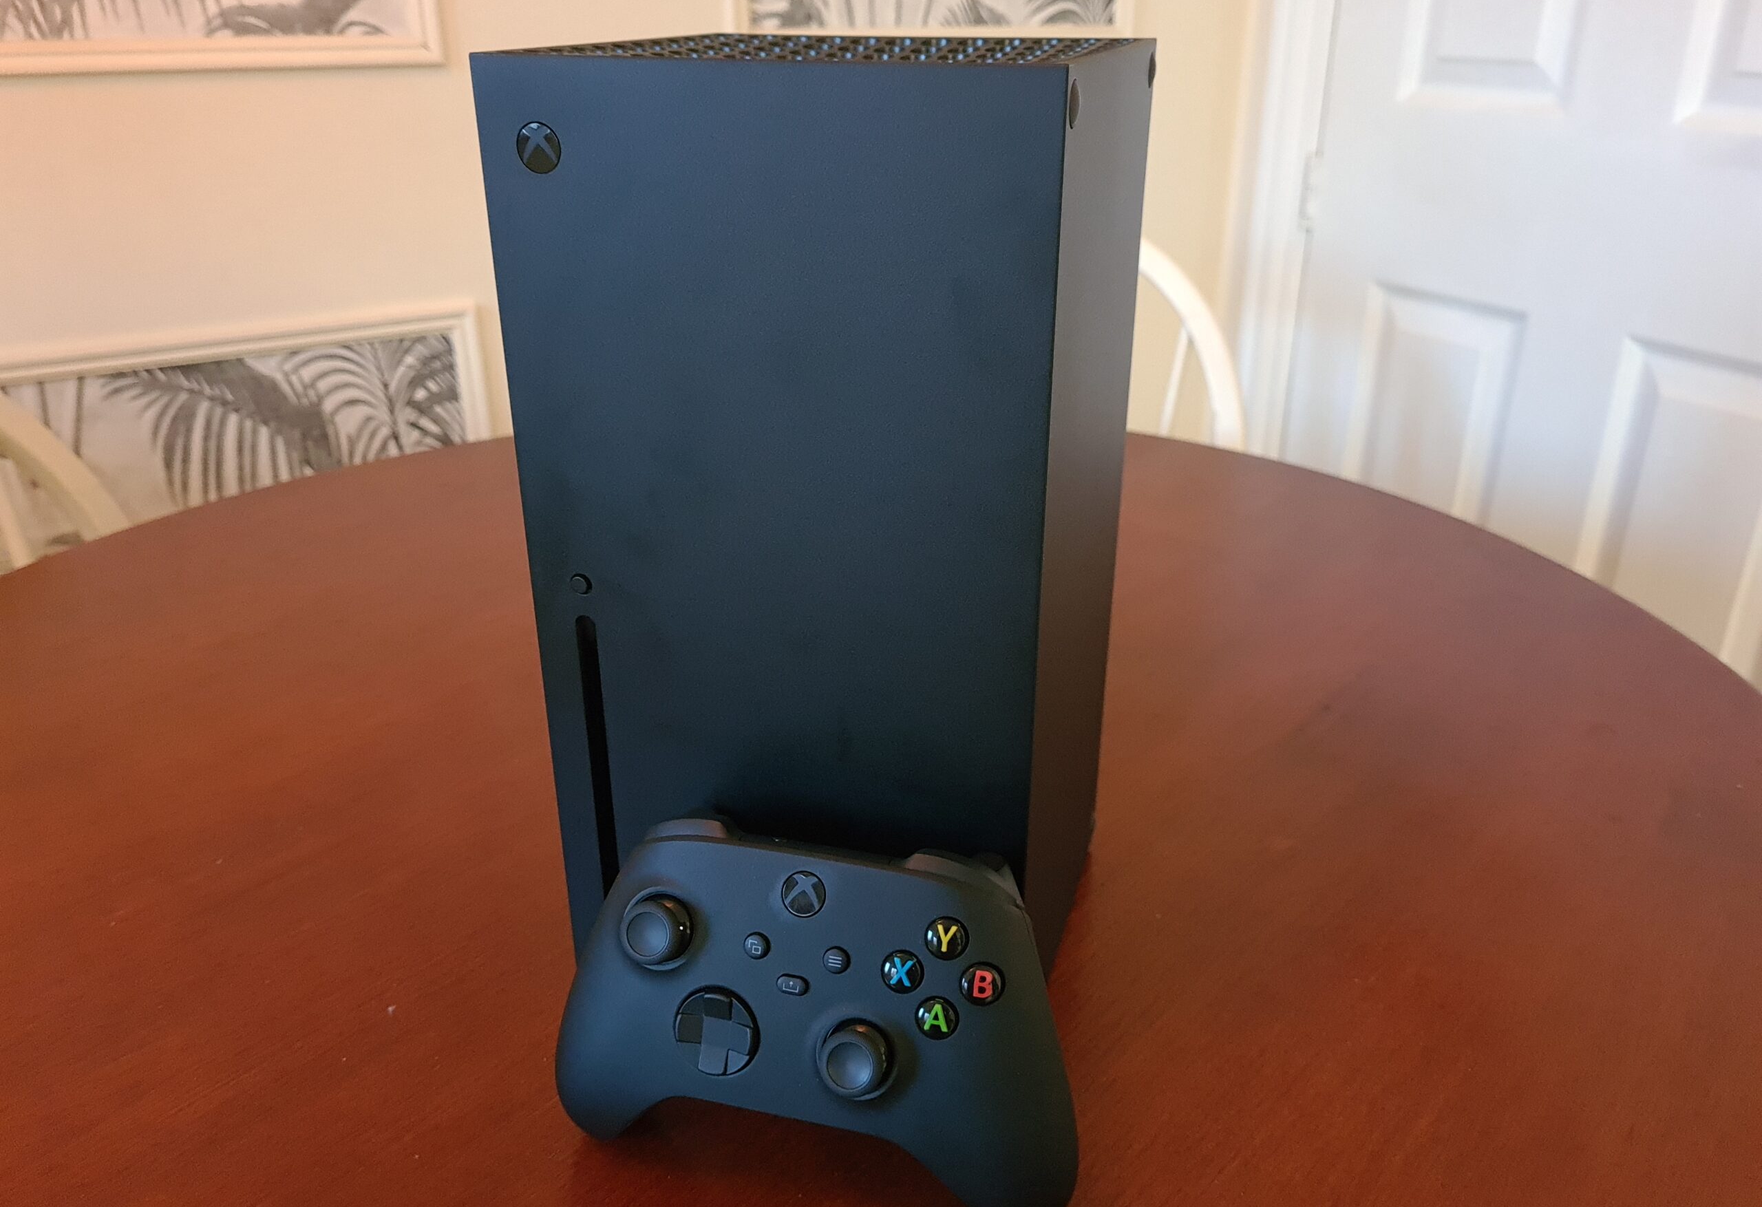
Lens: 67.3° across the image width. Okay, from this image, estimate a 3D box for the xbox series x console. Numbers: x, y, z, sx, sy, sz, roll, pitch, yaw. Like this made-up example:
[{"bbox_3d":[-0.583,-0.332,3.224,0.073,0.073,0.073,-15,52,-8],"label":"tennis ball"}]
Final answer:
[{"bbox_3d":[-0.007,-0.021,0.436,0.151,0.301,0.151,8,26,16],"label":"xbox series x console"}]

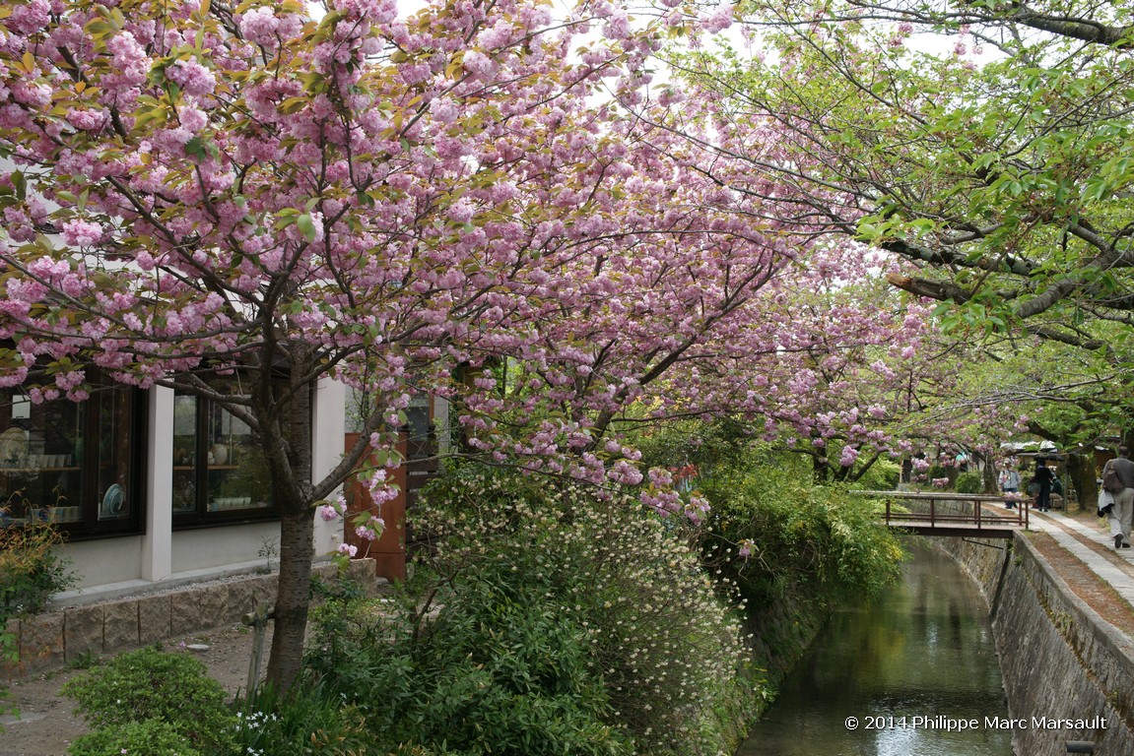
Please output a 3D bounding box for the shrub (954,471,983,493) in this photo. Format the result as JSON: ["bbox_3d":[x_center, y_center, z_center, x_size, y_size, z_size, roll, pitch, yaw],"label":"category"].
[{"bbox_3d":[18.592,4.935,51.000,1.200,1.120,1.150,-2,-5,22],"label":"shrub"}]

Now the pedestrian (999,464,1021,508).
[{"bbox_3d":[14.653,3.506,36.500,0.620,1.680,0.420,-2,-5,21],"label":"pedestrian"}]

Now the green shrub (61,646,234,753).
[{"bbox_3d":[-2.127,1.629,5.600,0.900,0.500,0.850,1,-5,-18],"label":"green shrub"}]

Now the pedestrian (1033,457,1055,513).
[{"bbox_3d":[14.703,3.314,34.000,0.580,1.640,0.420,-4,-6,38],"label":"pedestrian"}]

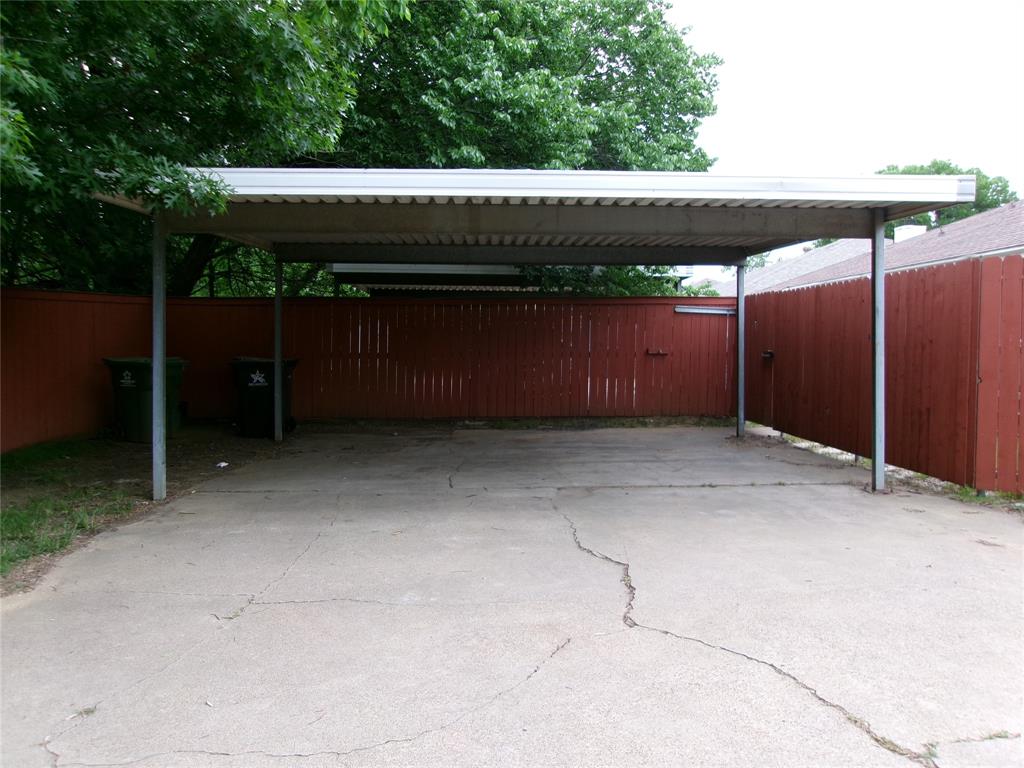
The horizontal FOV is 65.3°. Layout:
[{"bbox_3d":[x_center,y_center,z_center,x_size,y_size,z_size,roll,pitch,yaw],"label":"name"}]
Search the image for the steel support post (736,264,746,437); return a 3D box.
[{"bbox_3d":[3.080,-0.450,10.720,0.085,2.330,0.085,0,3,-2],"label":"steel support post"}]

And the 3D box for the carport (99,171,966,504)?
[{"bbox_3d":[0.066,-0.485,8.684,6.330,2.680,5.820,0,3,-2],"label":"carport"}]

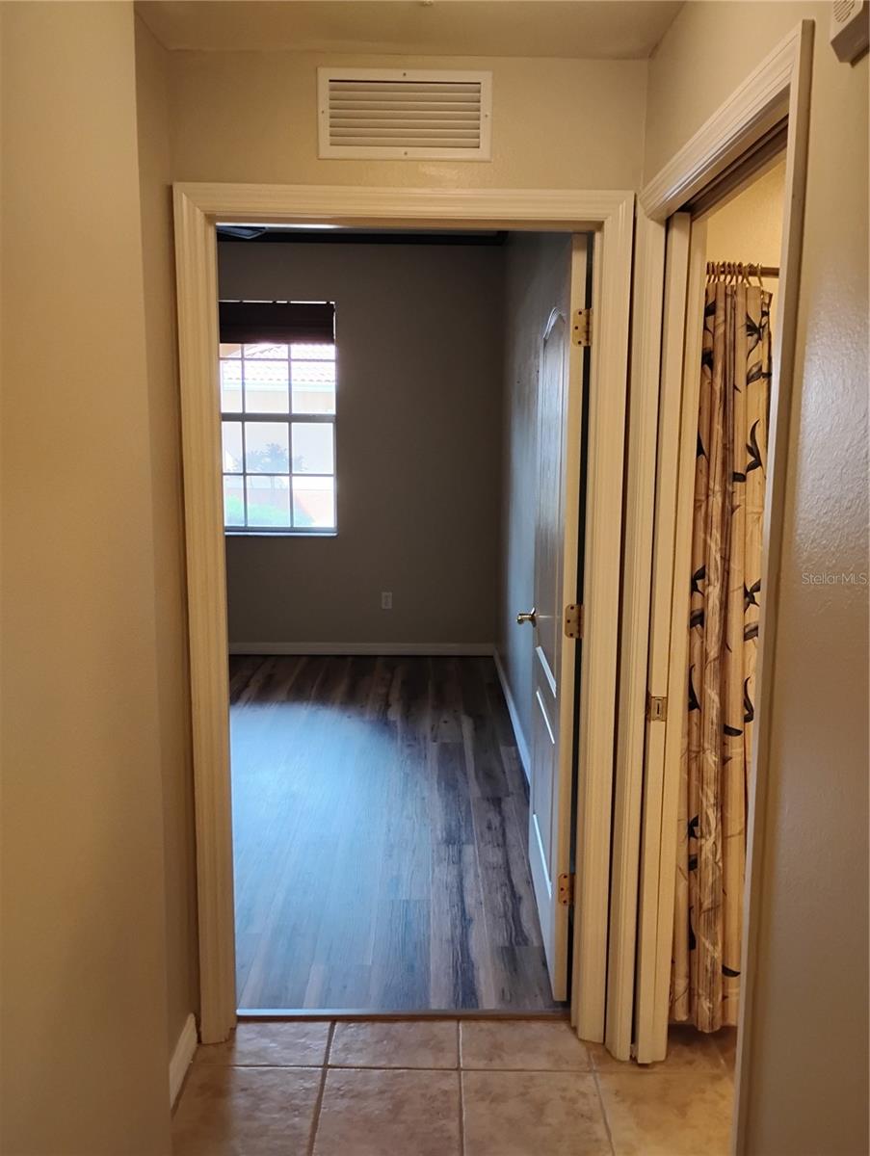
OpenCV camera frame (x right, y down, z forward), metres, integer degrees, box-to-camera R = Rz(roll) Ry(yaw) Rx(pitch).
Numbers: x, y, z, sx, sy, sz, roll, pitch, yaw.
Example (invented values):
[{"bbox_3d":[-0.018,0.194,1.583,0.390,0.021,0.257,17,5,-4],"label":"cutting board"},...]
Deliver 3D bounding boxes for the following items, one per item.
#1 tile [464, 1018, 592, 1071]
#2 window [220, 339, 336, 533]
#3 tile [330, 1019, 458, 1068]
[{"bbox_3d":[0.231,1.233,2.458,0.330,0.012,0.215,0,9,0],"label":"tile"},{"bbox_3d":[-1.154,-1.090,6.593,0.930,1.500,0.090,0,9,0],"label":"window"},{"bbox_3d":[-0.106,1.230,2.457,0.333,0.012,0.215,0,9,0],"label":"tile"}]

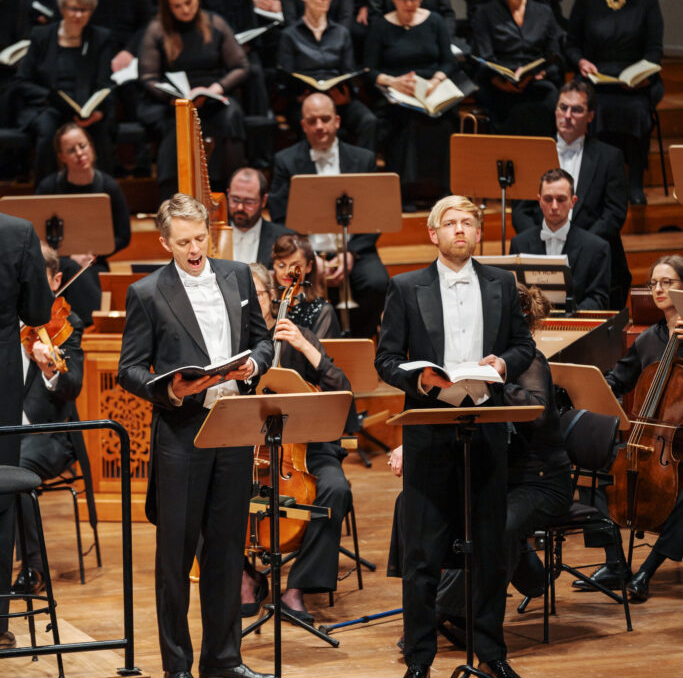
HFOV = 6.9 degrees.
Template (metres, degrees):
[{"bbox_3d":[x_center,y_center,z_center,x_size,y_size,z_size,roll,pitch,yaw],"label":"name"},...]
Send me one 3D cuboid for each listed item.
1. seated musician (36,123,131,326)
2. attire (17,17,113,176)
[{"bbox_3d":[-1.234,-0.384,26.687,0.520,1.240,0.720,0,8,2],"label":"seated musician"},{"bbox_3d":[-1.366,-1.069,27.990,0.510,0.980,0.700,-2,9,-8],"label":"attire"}]

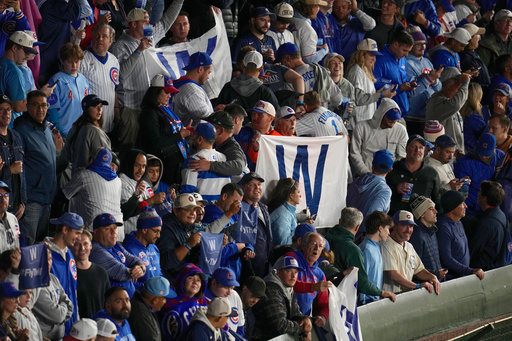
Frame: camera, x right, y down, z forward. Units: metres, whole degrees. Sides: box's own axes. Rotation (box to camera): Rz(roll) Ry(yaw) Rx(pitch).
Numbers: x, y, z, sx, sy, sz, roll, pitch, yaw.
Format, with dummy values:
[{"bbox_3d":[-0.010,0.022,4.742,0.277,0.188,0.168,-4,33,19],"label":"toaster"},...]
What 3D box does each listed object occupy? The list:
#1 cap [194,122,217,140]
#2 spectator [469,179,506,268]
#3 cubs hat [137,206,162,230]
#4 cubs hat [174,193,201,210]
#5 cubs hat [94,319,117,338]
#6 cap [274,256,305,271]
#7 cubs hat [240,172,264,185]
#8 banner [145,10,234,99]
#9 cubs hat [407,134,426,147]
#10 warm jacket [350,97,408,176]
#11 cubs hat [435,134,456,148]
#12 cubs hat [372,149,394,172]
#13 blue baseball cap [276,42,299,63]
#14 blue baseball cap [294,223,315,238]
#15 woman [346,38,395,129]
[{"bbox_3d":[-0.460,-0.349,48.400,0.270,0.140,0.180,11,20,32],"label":"cap"},{"bbox_3d":[2.068,0.949,51.057,0.400,1.760,0.540,8,19,24],"label":"spectator"},{"bbox_3d":[-0.841,0.369,45.100,0.210,0.210,0.190,16,20,18],"label":"cubs hat"},{"bbox_3d":[-0.594,0.269,49.300,0.180,0.140,0.270,-15,19,-40],"label":"cubs hat"},{"bbox_3d":[-1.306,1.358,49.191,0.180,0.145,0.270,-16,15,-43],"label":"cubs hat"},{"bbox_3d":[0.288,0.800,48.900,0.180,0.140,0.270,-15,16,-40],"label":"cap"},{"bbox_3d":[-0.031,0.072,50.923,0.180,0.140,0.270,-15,25,-40],"label":"cubs hat"},{"bbox_3d":[-0.622,-1.062,51.626,0.950,0.850,0.280,-10,19,-29],"label":"banner"},{"bbox_3d":[1.448,-0.271,51.300,0.180,0.140,0.270,-7,10,-21],"label":"cubs hat"},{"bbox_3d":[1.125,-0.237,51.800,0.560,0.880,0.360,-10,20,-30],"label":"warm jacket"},{"bbox_3d":[1.620,-0.256,49.200,0.180,0.140,0.265,-16,20,-43],"label":"cubs hat"},{"bbox_3d":[1.101,-0.105,48.500,0.180,0.145,0.265,7,18,21],"label":"cubs hat"},{"bbox_3d":[0.236,-1.046,50.000,0.265,0.140,0.180,-26,6,25],"label":"blue baseball cap"},{"bbox_3d":[0.413,0.489,45.600,0.260,0.140,0.180,4,16,14],"label":"blue baseball cap"},{"bbox_3d":[1.048,-0.401,52.263,0.480,1.680,0.470,4,18,14],"label":"woman"}]

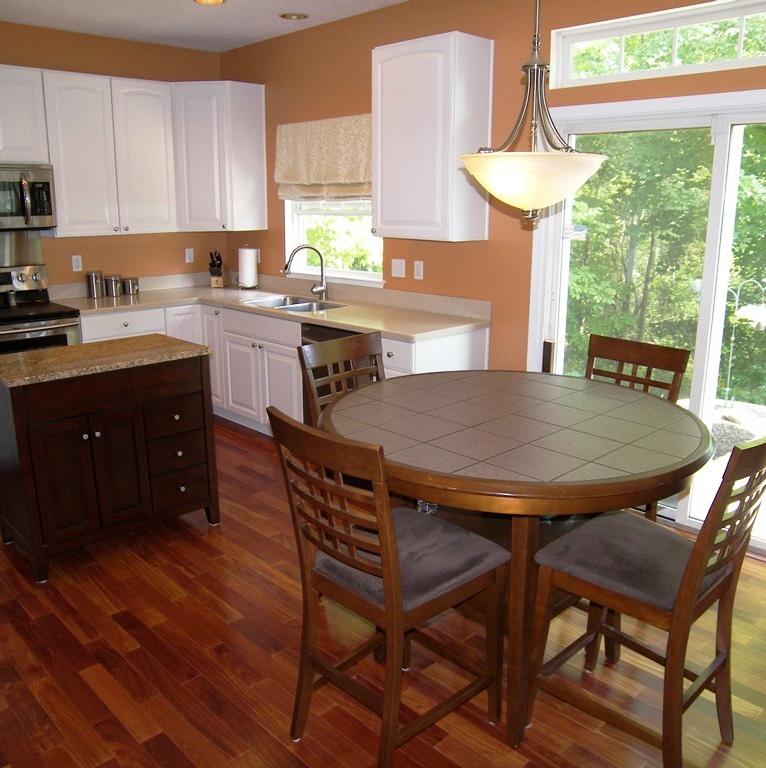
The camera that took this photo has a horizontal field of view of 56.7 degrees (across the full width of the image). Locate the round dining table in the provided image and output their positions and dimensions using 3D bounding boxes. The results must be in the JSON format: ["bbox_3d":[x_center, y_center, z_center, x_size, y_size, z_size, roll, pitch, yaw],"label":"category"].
[{"bbox_3d":[0.413,0.552,2.448,1.210,0.936,1.210,0,15,0],"label":"round dining table"}]

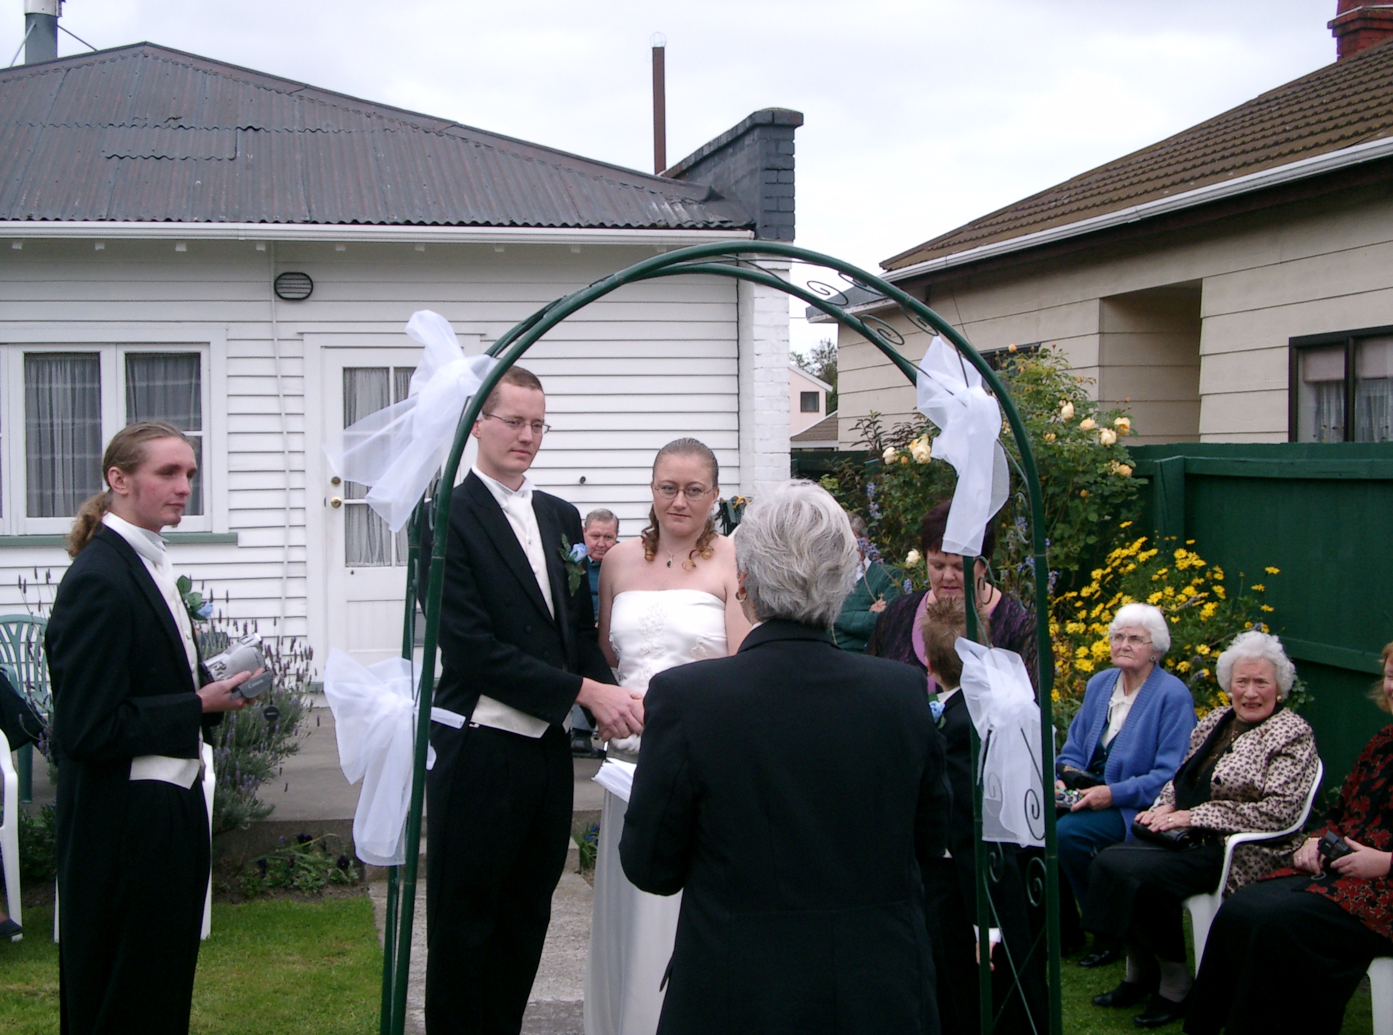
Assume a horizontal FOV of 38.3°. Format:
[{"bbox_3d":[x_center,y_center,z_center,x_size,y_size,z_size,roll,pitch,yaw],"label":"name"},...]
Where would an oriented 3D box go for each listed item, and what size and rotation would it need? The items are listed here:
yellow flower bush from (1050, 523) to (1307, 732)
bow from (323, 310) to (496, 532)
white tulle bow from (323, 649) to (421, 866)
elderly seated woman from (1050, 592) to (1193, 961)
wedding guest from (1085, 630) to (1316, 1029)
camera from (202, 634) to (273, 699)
[{"bbox_3d":[2.020,0.763,8.450,1.120,1.440,0.950,0,2,15],"label":"yellow flower bush"},{"bbox_3d":[-0.558,-0.188,3.900,0.290,0.430,0.250,-1,2,-26],"label":"bow"},{"bbox_3d":[-0.632,0.468,3.900,0.160,0.420,0.210,-1,2,-16],"label":"white tulle bow"},{"bbox_3d":[1.550,0.923,7.220,0.530,1.200,0.770,1,2,40],"label":"elderly seated woman"},{"bbox_3d":[1.640,0.956,6.420,0.780,1.180,0.520,-2,2,-44],"label":"wedding guest"},{"bbox_3d":[-0.977,0.311,4.250,0.140,0.095,0.070,-30,0,7],"label":"camera"}]

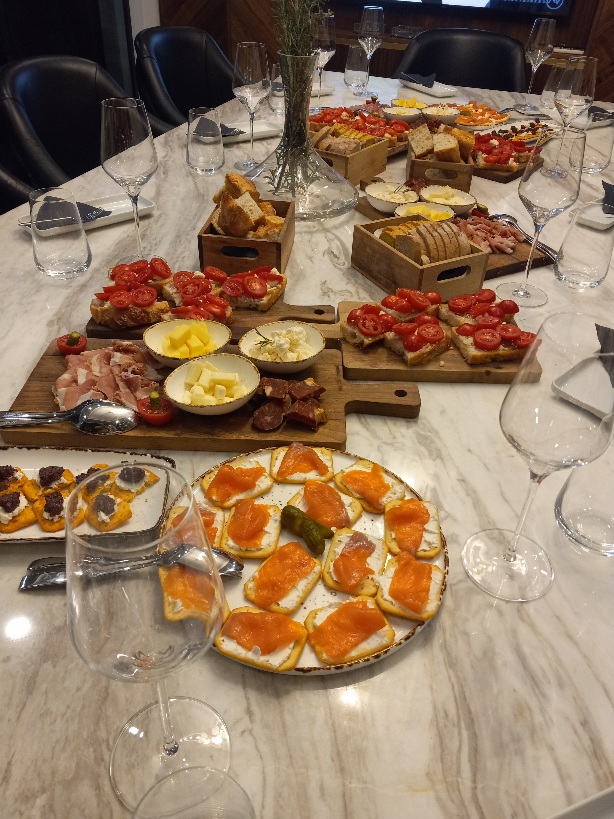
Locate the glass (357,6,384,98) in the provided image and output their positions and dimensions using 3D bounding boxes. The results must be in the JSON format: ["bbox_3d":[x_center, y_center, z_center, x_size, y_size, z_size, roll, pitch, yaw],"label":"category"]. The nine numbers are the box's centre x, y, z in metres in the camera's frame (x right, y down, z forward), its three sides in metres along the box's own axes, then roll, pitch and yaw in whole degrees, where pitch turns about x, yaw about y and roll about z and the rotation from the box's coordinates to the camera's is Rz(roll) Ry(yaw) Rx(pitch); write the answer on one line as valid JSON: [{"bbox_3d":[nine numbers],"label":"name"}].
[{"bbox_3d":[0.201,-1.143,2.048,0.085,0.243,0.085,4,38,0],"label":"glass"}]

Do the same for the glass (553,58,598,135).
[{"bbox_3d":[0.605,-0.674,1.481,0.084,0.247,0.084,3,38,0],"label":"glass"}]

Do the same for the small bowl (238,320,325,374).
[{"bbox_3d":[-0.030,-0.074,0.791,0.104,0.034,0.104,2,38,-2],"label":"small bowl"}]

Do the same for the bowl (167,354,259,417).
[{"bbox_3d":[-0.107,-0.023,0.729,0.107,0.037,0.107,3,38,0],"label":"bowl"}]

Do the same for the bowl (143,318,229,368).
[{"bbox_3d":[-0.141,-0.070,0.760,0.103,0.036,0.098,2,38,-2],"label":"bowl"}]

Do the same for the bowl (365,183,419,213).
[{"bbox_3d":[0.165,-0.408,1.248,0.107,0.037,0.107,3,38,0],"label":"bowl"}]

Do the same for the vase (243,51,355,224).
[{"bbox_3d":[-0.022,-0.527,1.208,0.252,0.256,0.252,3,38,0],"label":"vase"}]

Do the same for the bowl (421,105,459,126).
[{"bbox_3d":[0.376,-0.821,1.792,0.104,0.034,0.104,4,38,0],"label":"bowl"}]

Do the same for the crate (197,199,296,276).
[{"bbox_3d":[-0.091,-0.273,1.033,0.122,0.077,0.179,6,38,3],"label":"crate"}]

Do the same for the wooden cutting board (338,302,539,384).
[{"bbox_3d":[0.159,-0.093,0.857,0.263,0.015,0.167,2,38,-2],"label":"wooden cutting board"}]

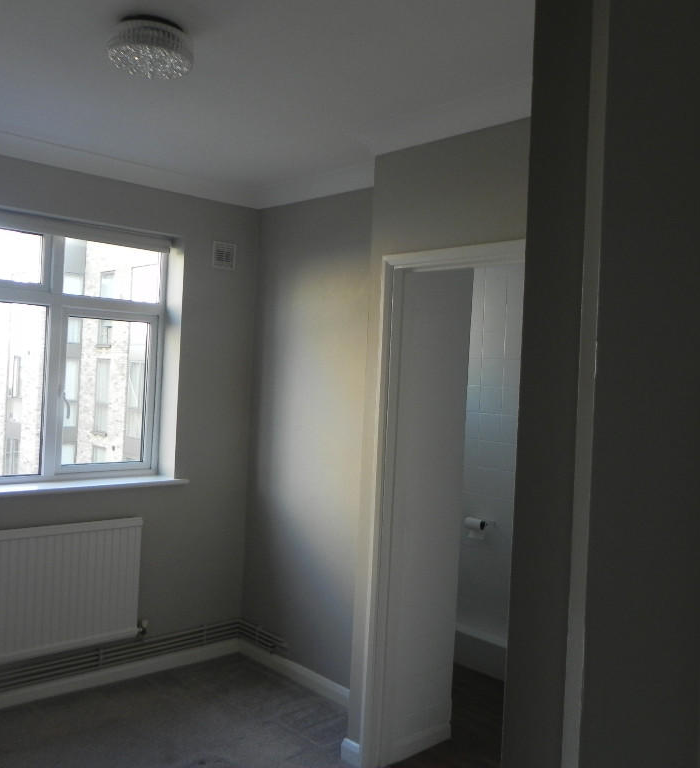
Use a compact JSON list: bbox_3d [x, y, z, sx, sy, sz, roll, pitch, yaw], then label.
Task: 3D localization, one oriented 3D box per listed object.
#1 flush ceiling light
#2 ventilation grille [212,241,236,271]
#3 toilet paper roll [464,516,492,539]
[{"bbox_3d":[-0.592,-0.993,2.284,0.248,0.088,0.248,3,0,0],"label":"flush ceiling light"},{"bbox_3d":[-0.670,-0.688,4.148,0.139,0.142,0.016,2,0,-42],"label":"ventilation grille"},{"bbox_3d":[0.694,0.775,4.154,0.075,0.090,0.135,2,0,-42],"label":"toilet paper roll"}]

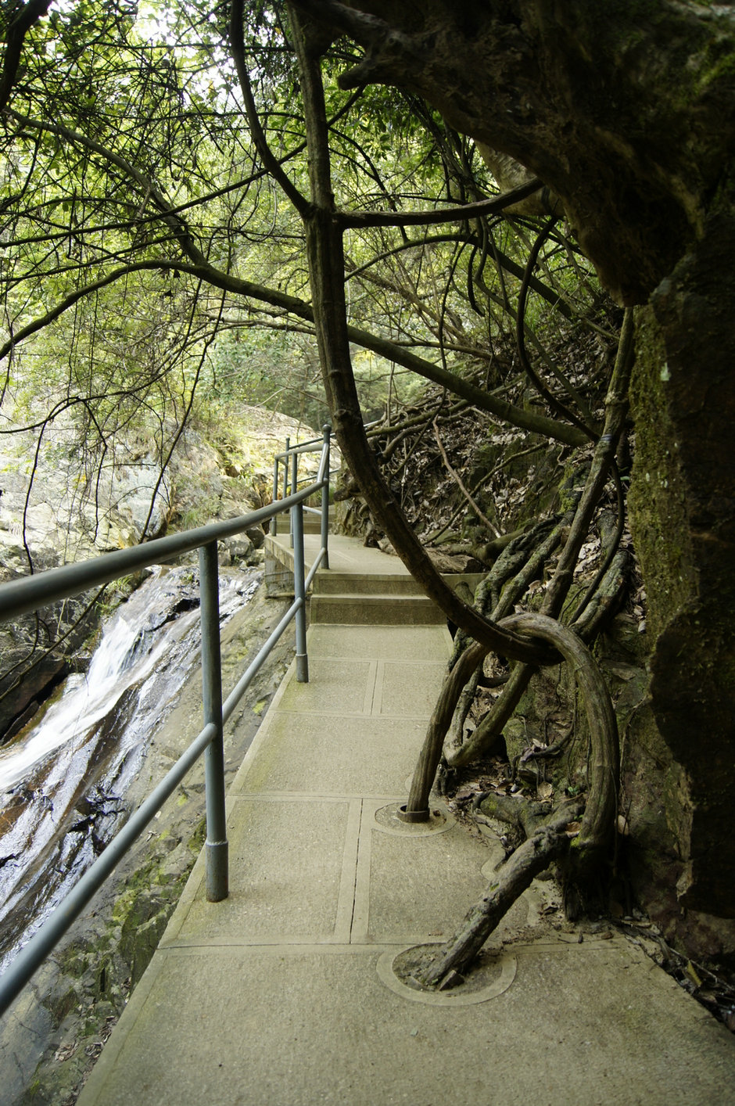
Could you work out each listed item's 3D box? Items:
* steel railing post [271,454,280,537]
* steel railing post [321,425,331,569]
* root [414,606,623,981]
[{"bbox_3d":[-1.158,-0.712,10.338,0.062,1.020,0.062,0,6,0],"label":"steel railing post"},{"bbox_3d":[-0.354,-0.476,7.116,0.072,1.230,0.072,0,6,0],"label":"steel railing post"},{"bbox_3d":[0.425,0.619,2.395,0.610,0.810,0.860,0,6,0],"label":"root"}]

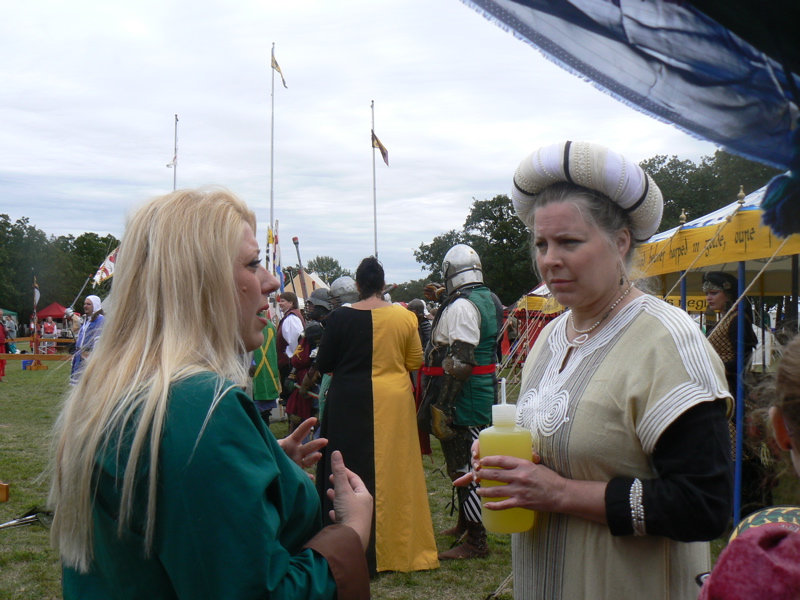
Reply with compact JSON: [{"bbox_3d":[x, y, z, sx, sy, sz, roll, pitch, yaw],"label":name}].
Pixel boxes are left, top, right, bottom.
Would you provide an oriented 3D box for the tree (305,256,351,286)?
[{"bbox_3d":[-11.106,-2.408,140.000,7.200,9.000,7.000,0,-1,0],"label":"tree"}]

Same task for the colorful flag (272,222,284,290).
[{"bbox_3d":[-1.685,-0.589,12.500,0.170,1.020,0.140,0,-1,-17],"label":"colorful flag"}]

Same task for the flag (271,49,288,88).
[{"bbox_3d":[-3.744,-7.192,28.000,0.560,1.220,0.200,0,-1,-17],"label":"flag"}]

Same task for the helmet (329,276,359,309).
[{"bbox_3d":[-0.458,-0.054,7.500,0.290,0.280,0.230,0,-1,-12],"label":"helmet"}]

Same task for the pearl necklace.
[{"bbox_3d":[0.341,0.019,1.510,0.130,0.100,0.130,0,-1,41],"label":"pearl necklace"}]

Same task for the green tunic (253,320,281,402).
[{"bbox_3d":[-1.466,0.675,9.900,0.380,0.860,0.270,1,-2,-37],"label":"green tunic"}]

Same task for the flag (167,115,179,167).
[{"bbox_3d":[-9.592,-6.725,38.000,0.500,2.100,0.200,0,-1,-17],"label":"flag"}]

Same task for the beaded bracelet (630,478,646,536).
[{"bbox_3d":[0.355,0.308,1.340,0.024,0.084,0.076,0,-1,25],"label":"beaded bracelet"}]

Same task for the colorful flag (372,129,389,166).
[{"bbox_3d":[-0.757,-5.883,35.000,0.620,1.380,0.220,0,-1,-17],"label":"colorful flag"}]

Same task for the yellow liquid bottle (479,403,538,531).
[{"bbox_3d":[0.179,0.280,1.500,0.088,0.216,0.084,-3,-1,23],"label":"yellow liquid bottle"}]

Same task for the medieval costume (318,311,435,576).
[{"bbox_3d":[-0.132,0.735,5.035,0.660,1.420,0.480,0,-1,-3],"label":"medieval costume"}]

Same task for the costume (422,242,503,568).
[{"bbox_3d":[0.367,0.574,5.361,0.480,1.800,0.640,0,-1,13],"label":"costume"}]

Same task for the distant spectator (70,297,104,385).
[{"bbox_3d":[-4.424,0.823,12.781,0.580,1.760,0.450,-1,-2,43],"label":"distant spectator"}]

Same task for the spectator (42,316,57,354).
[{"bbox_3d":[-14.194,1.493,36.483,0.550,1.650,0.360,0,-1,-21],"label":"spectator"}]

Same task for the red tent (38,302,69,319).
[{"bbox_3d":[-22.137,1.611,57.969,2.900,2.900,2.900,0,-1,-21],"label":"red tent"}]

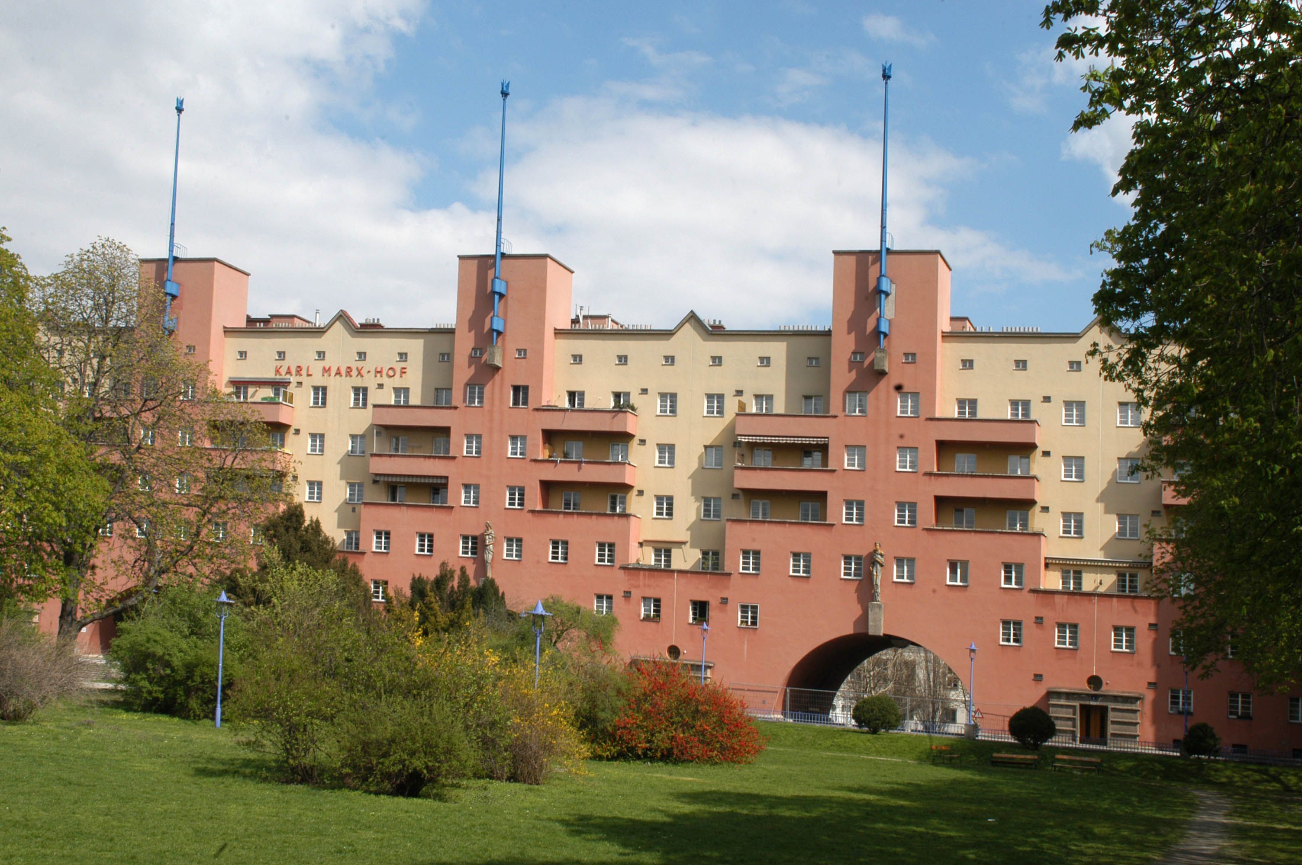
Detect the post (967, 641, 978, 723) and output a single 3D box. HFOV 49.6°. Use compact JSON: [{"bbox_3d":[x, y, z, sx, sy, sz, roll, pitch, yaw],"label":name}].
[{"bbox_3d":[15.740,12.250,69.000,0.550,4.000,0.550,1,-6,17],"label":"post"}]

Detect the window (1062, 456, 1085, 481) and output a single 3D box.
[{"bbox_3d":[23.609,2.017,78.715,1.200,1.410,0.200,1,-5,17],"label":"window"}]

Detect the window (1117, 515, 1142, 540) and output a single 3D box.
[{"bbox_3d":[26.358,5.220,77.771,1.200,1.410,0.200,1,-5,17],"label":"window"}]

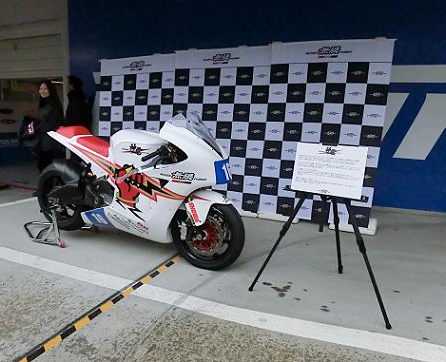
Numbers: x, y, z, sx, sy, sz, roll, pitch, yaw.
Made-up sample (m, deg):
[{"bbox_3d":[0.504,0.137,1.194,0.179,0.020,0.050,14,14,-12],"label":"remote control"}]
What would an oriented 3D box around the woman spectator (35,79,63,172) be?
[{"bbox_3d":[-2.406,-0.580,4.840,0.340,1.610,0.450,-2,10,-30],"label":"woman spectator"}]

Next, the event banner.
[{"bbox_3d":[-0.064,-0.642,4.521,3.925,2.049,0.200,7,9,22],"label":"event banner"}]

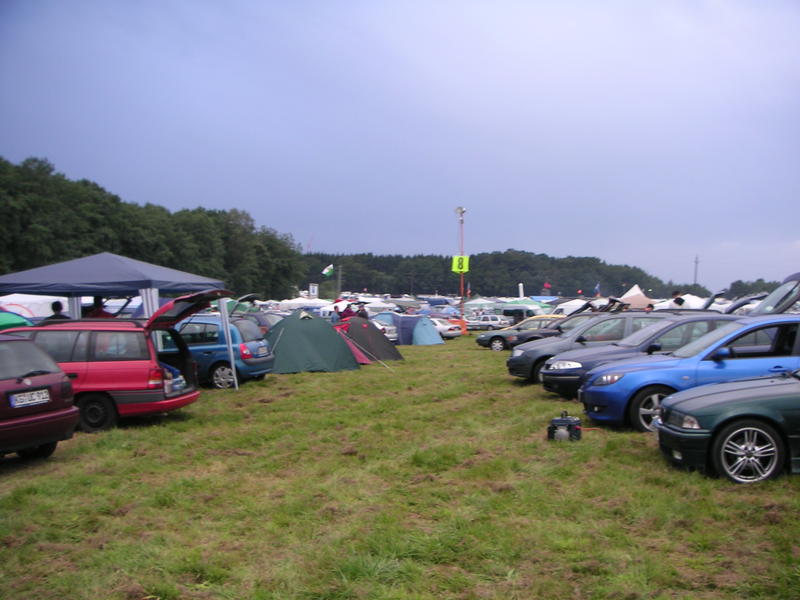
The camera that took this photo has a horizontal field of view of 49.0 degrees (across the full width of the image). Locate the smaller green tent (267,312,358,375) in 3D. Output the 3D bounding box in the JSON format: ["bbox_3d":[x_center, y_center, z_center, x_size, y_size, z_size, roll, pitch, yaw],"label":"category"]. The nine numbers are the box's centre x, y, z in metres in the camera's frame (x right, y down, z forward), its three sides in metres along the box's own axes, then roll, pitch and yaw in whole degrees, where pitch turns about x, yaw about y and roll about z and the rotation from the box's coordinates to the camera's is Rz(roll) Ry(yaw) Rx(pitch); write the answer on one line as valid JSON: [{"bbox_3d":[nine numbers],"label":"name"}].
[{"bbox_3d":[-2.460,1.030,22.400,2.700,1.520,2.400,0,-1,-5],"label":"smaller green tent"}]

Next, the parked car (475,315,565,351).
[{"bbox_3d":[5.200,1.240,33.850,4.400,1.410,1.700,-1,-1,0],"label":"parked car"}]

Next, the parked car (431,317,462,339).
[{"bbox_3d":[1.620,1.760,55.000,4.400,1.410,1.700,-1,-1,37],"label":"parked car"}]

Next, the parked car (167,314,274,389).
[{"bbox_3d":[-4.460,1.050,17.680,3.770,1.420,1.640,-1,-1,12],"label":"parked car"}]

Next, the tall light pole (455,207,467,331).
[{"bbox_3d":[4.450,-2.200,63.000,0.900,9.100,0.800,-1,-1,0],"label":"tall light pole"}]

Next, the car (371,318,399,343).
[{"bbox_3d":[-2.340,1.460,43.400,4.300,1.410,1.700,-1,-1,29],"label":"car"}]

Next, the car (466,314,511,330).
[{"bbox_3d":[7.950,2.020,79.000,4.300,1.430,1.700,-1,-1,40],"label":"car"}]

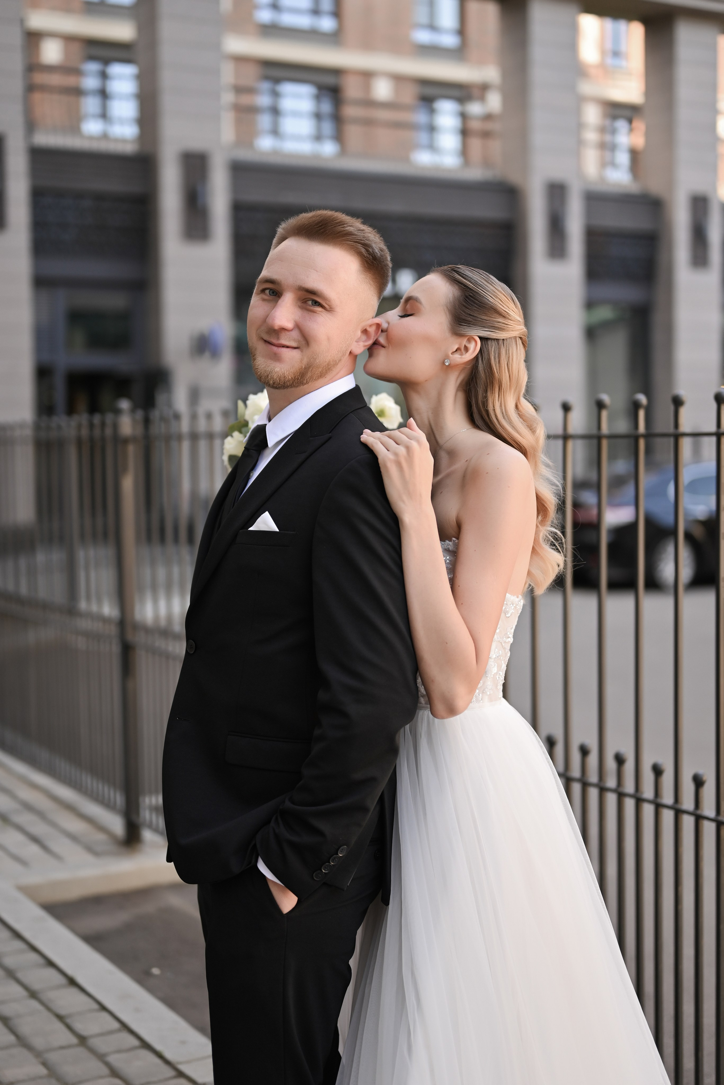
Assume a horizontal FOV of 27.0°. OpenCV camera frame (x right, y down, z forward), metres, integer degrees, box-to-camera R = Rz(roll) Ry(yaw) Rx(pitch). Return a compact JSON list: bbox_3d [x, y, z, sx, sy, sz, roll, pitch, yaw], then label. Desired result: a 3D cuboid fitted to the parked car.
[{"bbox_3d":[4.020,-0.275,17.200,4.850,1.460,1.840,-2,2,-28],"label":"parked car"}]

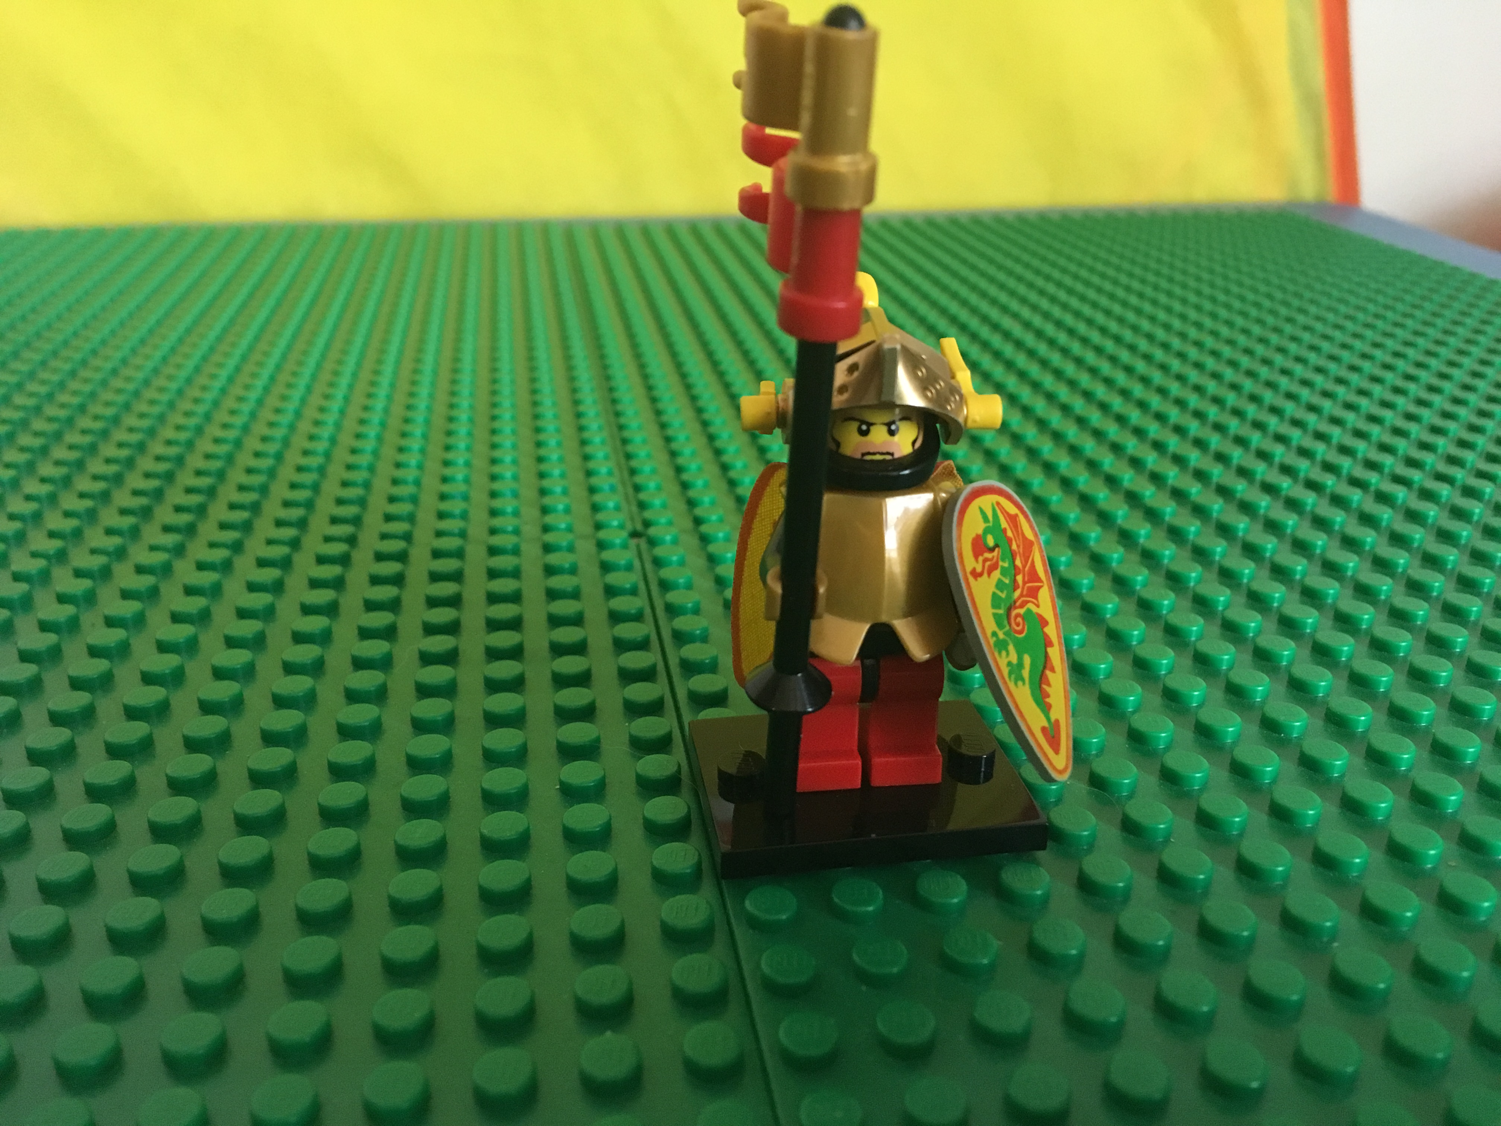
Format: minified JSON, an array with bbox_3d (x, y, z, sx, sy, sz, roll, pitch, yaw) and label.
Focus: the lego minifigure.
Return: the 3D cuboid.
[{"bbox_3d":[0.011,-0.001,0.119,0.025,0.050,0.017,-3,24,-8],"label":"lego minifigure"}]

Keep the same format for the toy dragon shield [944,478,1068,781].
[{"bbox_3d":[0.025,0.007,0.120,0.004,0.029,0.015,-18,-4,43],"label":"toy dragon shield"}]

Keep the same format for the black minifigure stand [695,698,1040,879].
[{"bbox_3d":[0.011,0.022,0.130,0.032,0.005,0.024,-3,24,-8],"label":"black minifigure stand"}]

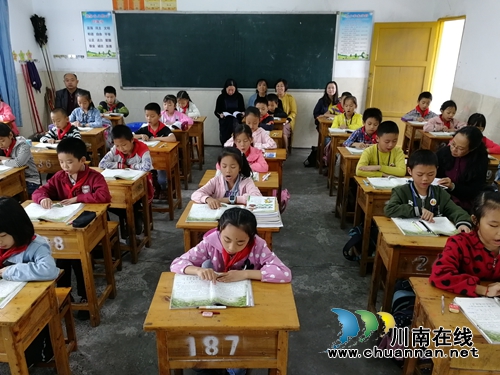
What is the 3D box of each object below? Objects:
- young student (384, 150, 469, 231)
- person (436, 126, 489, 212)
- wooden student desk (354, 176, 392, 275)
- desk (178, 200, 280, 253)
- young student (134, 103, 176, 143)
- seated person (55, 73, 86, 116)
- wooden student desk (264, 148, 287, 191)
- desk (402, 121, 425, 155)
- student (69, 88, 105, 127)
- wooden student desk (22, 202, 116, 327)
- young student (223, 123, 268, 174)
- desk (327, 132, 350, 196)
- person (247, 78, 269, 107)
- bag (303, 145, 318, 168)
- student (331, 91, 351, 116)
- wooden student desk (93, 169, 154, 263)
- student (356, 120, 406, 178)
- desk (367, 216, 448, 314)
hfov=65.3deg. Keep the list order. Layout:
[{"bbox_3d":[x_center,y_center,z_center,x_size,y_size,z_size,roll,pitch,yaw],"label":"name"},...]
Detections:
[{"bbox_3d":[1.058,0.326,2.587,0.477,1.167,0.609,1,21,3],"label":"young student"},{"bbox_3d":[1.658,0.082,3.174,0.515,1.205,0.700,19,28,39],"label":"person"},{"bbox_3d":[1.165,0.318,3.177,0.618,0.763,0.381,0,21,-1],"label":"wooden student desk"},{"bbox_3d":[-0.114,0.521,2.615,0.600,0.753,0.380,1,21,4],"label":"desk"},{"bbox_3d":[-1.008,-0.353,4.313,0.470,1.130,0.580,1,21,2],"label":"young student"},{"bbox_3d":[-2.632,-1.001,5.841,0.560,1.330,0.780,0,21,0],"label":"seated person"},{"bbox_3d":[0.057,0.019,3.944,0.600,0.753,0.380,1,21,3],"label":"wooden student desk"},{"bbox_3d":[2.412,-0.509,5.330,0.600,0.753,0.380,1,21,4],"label":"desk"},{"bbox_3d":[-2.131,-0.633,5.062,0.500,1.190,0.640,1,21,3],"label":"student"},{"bbox_3d":[-1.258,0.521,2.611,0.609,0.750,0.381,1,21,2],"label":"wooden student desk"},{"bbox_3d":[-0.072,0.007,3.433,0.453,1.154,0.567,1,21,4],"label":"young student"},{"bbox_3d":[1.228,-0.298,4.779,0.600,0.753,0.380,1,21,2],"label":"desk"},{"bbox_3d":[0.176,-1.115,6.223,0.474,1.205,0.680,1,21,4],"label":"person"},{"bbox_3d":[0.929,-0.474,5.872,0.270,0.310,0.230,7,22,19],"label":"bag"},{"bbox_3d":[1.267,-0.788,5.532,0.433,1.102,0.567,2,22,6],"label":"student"},{"bbox_3d":[-1.203,0.242,3.369,0.618,0.763,0.381,3,22,6],"label":"wooden student desk"},{"bbox_3d":[1.086,0.013,3.380,0.447,1.182,0.579,1,21,3],"label":"student"},{"bbox_3d":[1.054,0.597,2.370,0.600,0.736,0.370,1,21,2],"label":"desk"}]

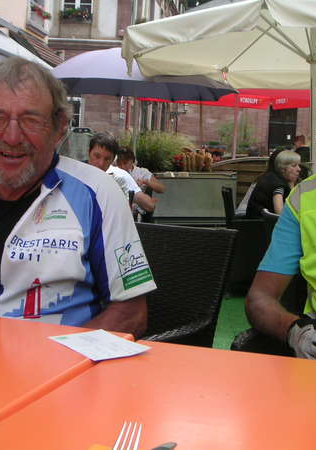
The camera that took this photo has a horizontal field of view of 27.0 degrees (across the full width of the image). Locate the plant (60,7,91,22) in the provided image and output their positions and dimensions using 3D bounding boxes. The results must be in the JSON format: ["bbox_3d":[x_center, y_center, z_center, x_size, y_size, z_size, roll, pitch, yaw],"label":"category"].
[{"bbox_3d":[-2.598,-6.711,21.000,1.000,0.480,0.350,3,5,2],"label":"plant"}]

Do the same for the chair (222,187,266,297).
[{"bbox_3d":[0.783,0.165,5.110,0.600,0.850,0.580,2,5,-7],"label":"chair"}]

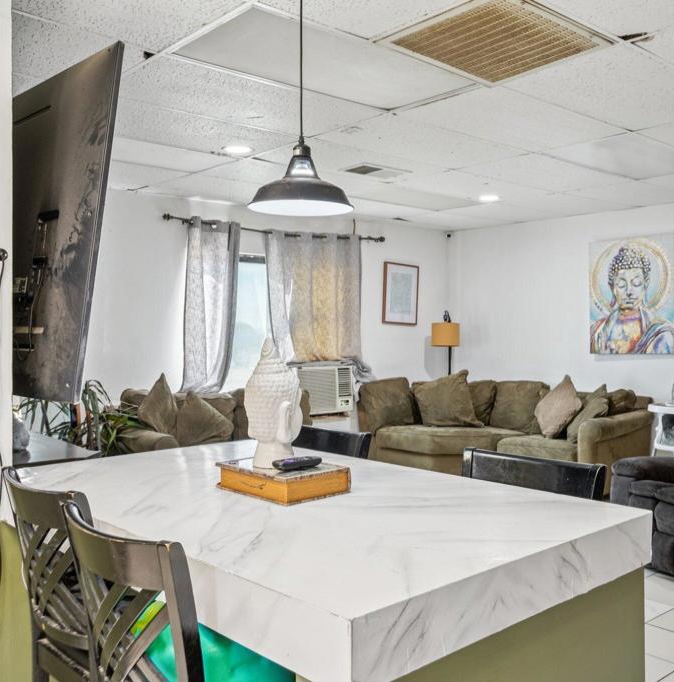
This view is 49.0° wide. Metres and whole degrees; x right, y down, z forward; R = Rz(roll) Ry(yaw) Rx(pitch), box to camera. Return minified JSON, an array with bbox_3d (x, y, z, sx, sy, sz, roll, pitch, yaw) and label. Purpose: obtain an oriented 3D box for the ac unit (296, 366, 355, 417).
[{"bbox_3d":[-0.216,0.428,6.614,0.590,0.390,0.450,0,1,-41],"label":"ac unit"}]

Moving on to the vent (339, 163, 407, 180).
[{"bbox_3d":[0.262,-1.115,4.902,0.420,0.030,0.310,0,1,-41],"label":"vent"}]

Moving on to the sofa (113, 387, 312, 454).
[{"bbox_3d":[-0.697,0.819,5.584,1.740,0.900,0.900,0,1,-41],"label":"sofa"}]

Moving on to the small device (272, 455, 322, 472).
[{"bbox_3d":[-0.102,0.327,1.968,0.142,0.022,0.042,0,1,-41],"label":"small device"}]

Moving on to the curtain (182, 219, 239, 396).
[{"bbox_3d":[-1.002,-0.246,5.912,0.530,1.460,0.130,0,1,-41],"label":"curtain"}]

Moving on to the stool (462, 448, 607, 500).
[{"bbox_3d":[0.443,0.833,2.096,0.450,0.965,0.500,1,1,44],"label":"stool"}]

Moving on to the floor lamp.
[{"bbox_3d":[1.073,0.484,7.332,0.280,1.540,0.280,0,1,-41],"label":"floor lamp"}]

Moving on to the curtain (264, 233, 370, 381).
[{"bbox_3d":[-0.142,-0.322,6.614,1.160,1.320,0.200,0,1,-41],"label":"curtain"}]

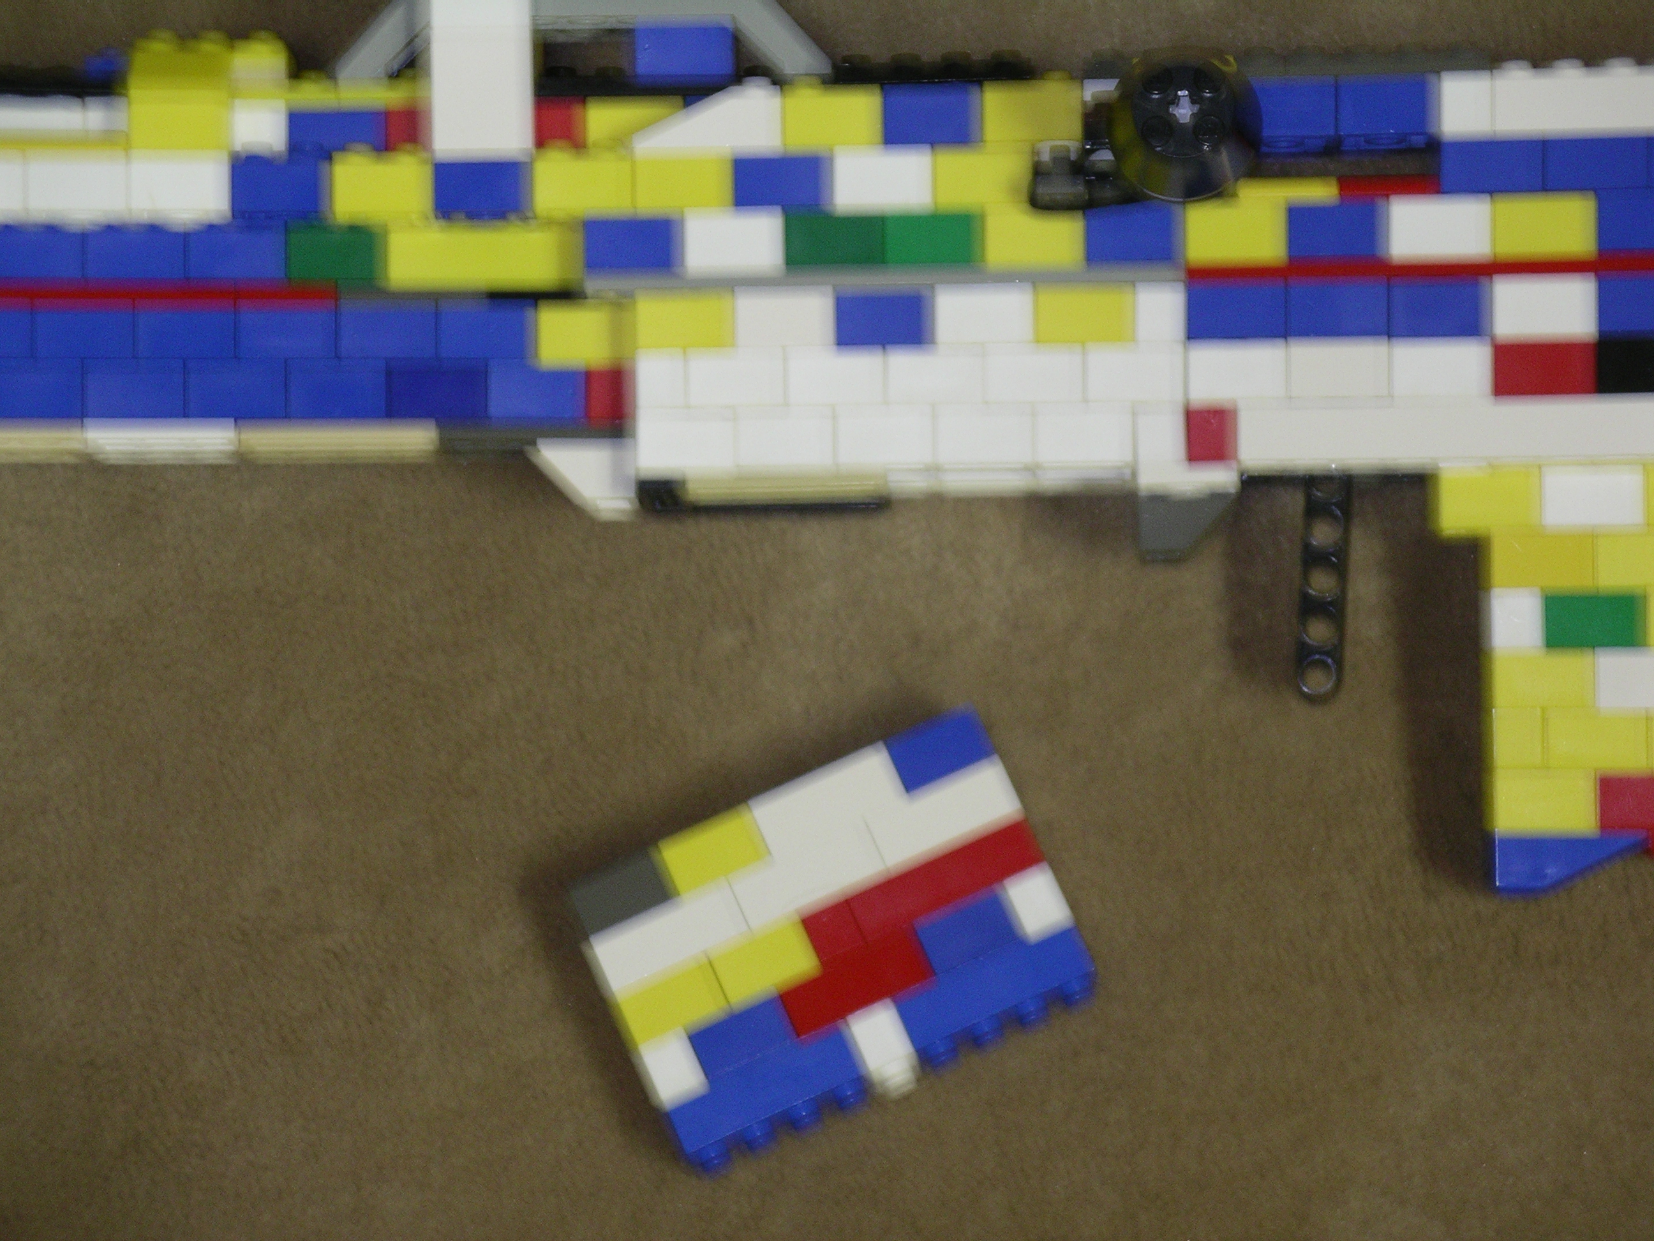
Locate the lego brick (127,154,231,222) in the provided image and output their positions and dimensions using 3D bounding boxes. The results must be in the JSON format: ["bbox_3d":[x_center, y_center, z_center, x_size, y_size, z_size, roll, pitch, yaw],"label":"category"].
[{"bbox_3d":[-0.103,-0.070,1.192,0.016,0.016,0.011,-1,84,0],"label":"lego brick"}]

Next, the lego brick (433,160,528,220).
[{"bbox_3d":[-0.055,-0.070,1.197,0.016,0.016,0.011,-1,84,0],"label":"lego brick"}]

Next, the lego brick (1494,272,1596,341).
[{"bbox_3d":[0.114,-0.050,1.189,0.016,0.015,0.011,-1,83,5],"label":"lego brick"}]

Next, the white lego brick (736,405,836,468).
[{"bbox_3d":[-0.006,-0.029,1.197,0.016,0.015,0.011,-1,83,5],"label":"white lego brick"}]

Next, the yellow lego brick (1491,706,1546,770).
[{"bbox_3d":[0.111,0.019,1.194,0.008,0.016,0.011,-1,83,3],"label":"yellow lego brick"}]

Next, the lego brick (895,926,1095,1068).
[{"bbox_3d":[0.028,0.060,1.208,0.032,0.016,0.011,-24,83,0],"label":"lego brick"}]

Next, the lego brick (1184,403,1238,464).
[{"bbox_3d":[0.061,-0.030,1.188,0.008,0.011,0.011,-1,83,3],"label":"lego brick"}]

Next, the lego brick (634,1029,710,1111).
[{"bbox_3d":[-0.024,0.073,1.209,0.008,0.016,0.011,-24,83,0],"label":"lego brick"}]

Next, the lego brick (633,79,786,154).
[{"bbox_3d":[-0.019,-0.081,1.204,0.024,0.013,0.011,-1,83,5],"label":"lego brick"}]

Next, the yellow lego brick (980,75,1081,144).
[{"bbox_3d":[0.033,-0.081,1.198,0.016,0.016,0.011,-1,84,0],"label":"yellow lego brick"}]

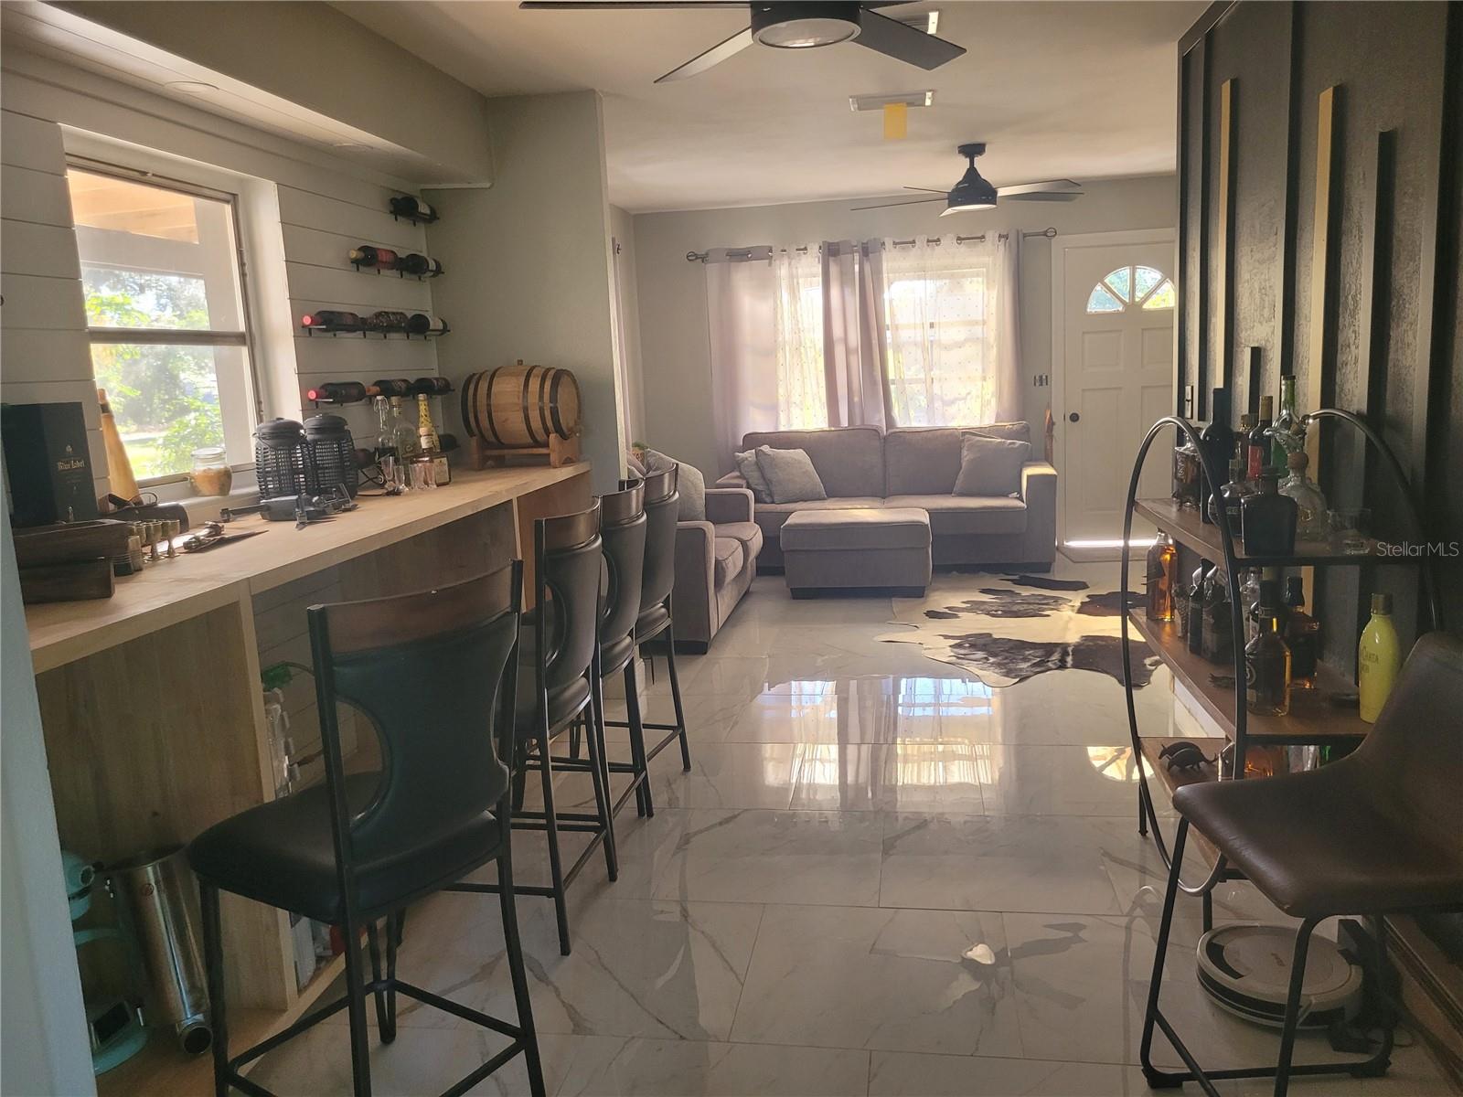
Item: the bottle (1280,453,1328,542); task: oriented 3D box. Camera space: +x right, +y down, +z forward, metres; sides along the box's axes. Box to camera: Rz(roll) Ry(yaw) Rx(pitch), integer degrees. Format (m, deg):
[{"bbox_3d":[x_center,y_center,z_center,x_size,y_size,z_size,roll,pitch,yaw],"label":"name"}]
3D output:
[{"bbox_3d":[1.254,-0.123,2.408,0.105,0.192,0.090,1,10,21],"label":"bottle"}]

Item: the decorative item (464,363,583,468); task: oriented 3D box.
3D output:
[{"bbox_3d":[-0.813,-0.537,4.380,0.420,0.420,0.310,0,10,18],"label":"decorative item"}]

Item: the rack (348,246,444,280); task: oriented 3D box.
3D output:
[{"bbox_3d":[-1.327,-1.121,4.325,0.110,0.095,0.750,-1,9,9],"label":"rack"}]

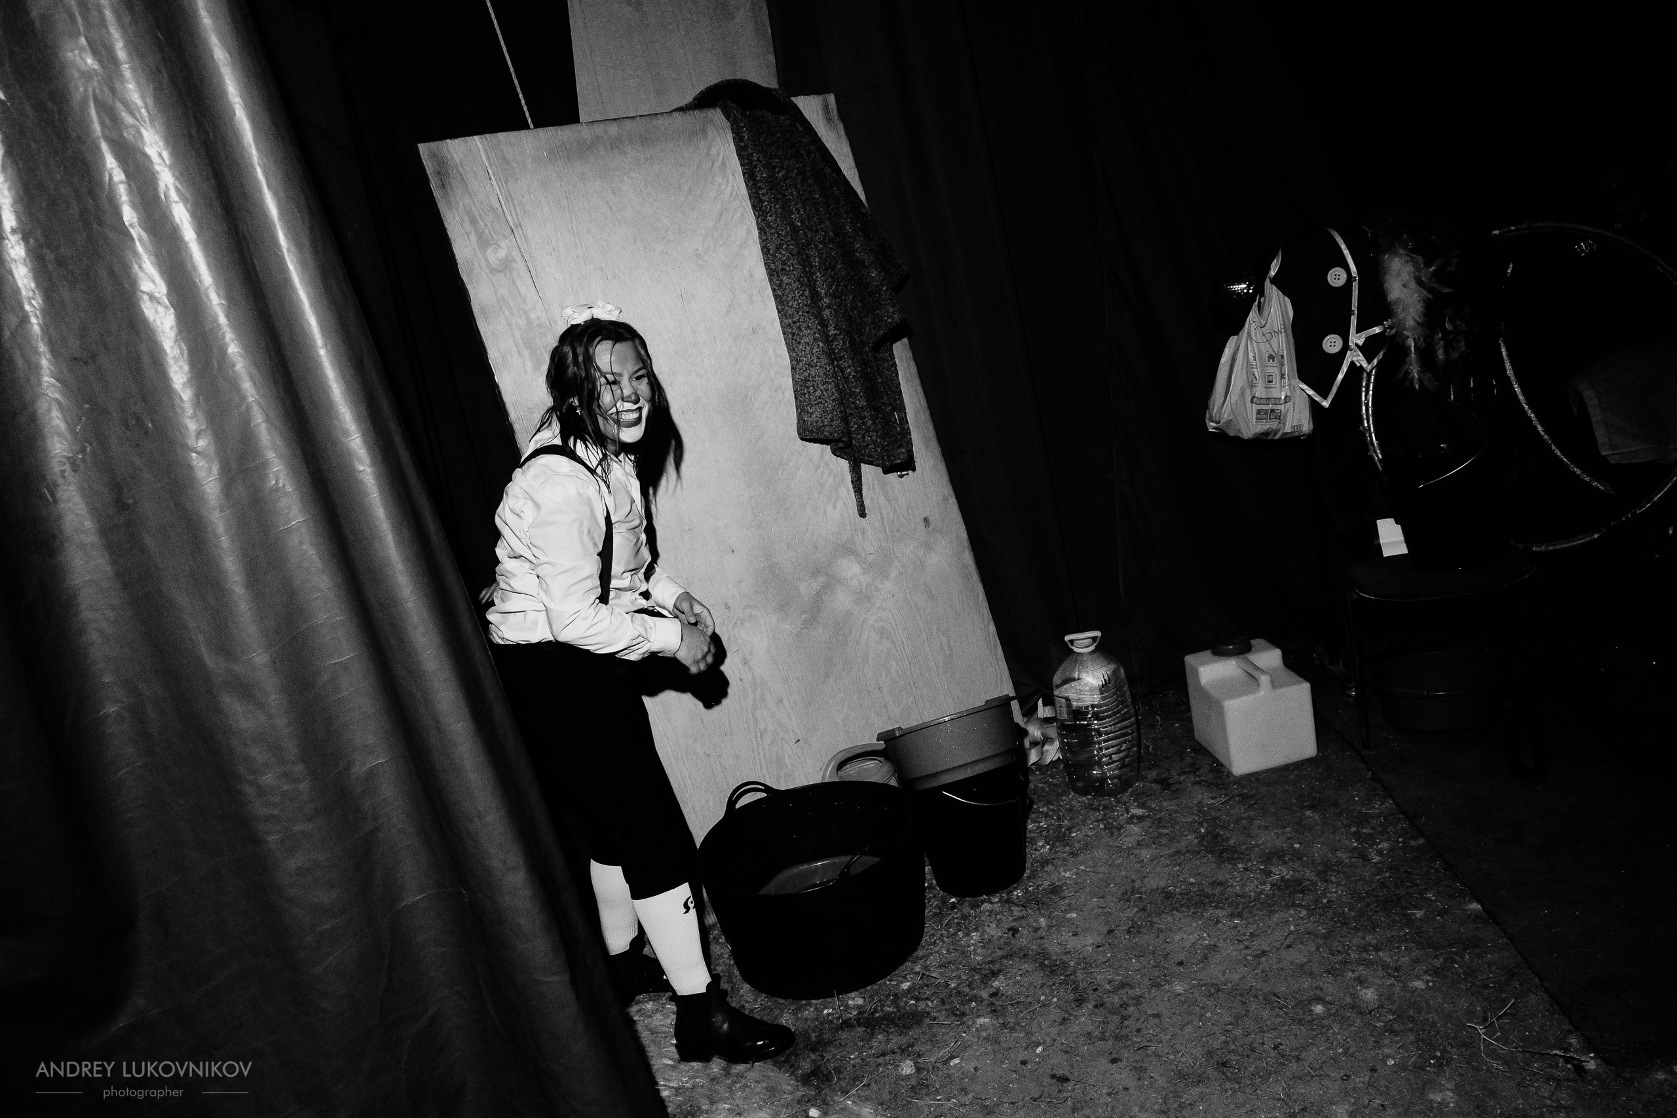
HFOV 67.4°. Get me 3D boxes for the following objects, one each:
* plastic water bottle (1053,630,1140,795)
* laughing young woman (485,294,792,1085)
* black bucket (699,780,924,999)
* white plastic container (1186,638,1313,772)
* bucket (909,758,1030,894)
[{"bbox_3d":[0.644,0.374,3.176,0.205,0.390,0.205,-12,15,0],"label":"plastic water bottle"},{"bbox_3d":[-0.411,0.266,2.359,0.520,1.431,0.480,-7,15,19],"label":"laughing young woman"},{"bbox_3d":[-0.046,0.691,2.698,0.465,0.310,0.475,-11,15,3],"label":"black bucket"},{"bbox_3d":[1.038,0.359,3.183,0.216,0.260,0.243,-13,15,-4],"label":"white plastic container"},{"bbox_3d":[0.304,0.593,2.868,0.300,0.270,0.300,-11,15,3],"label":"bucket"}]

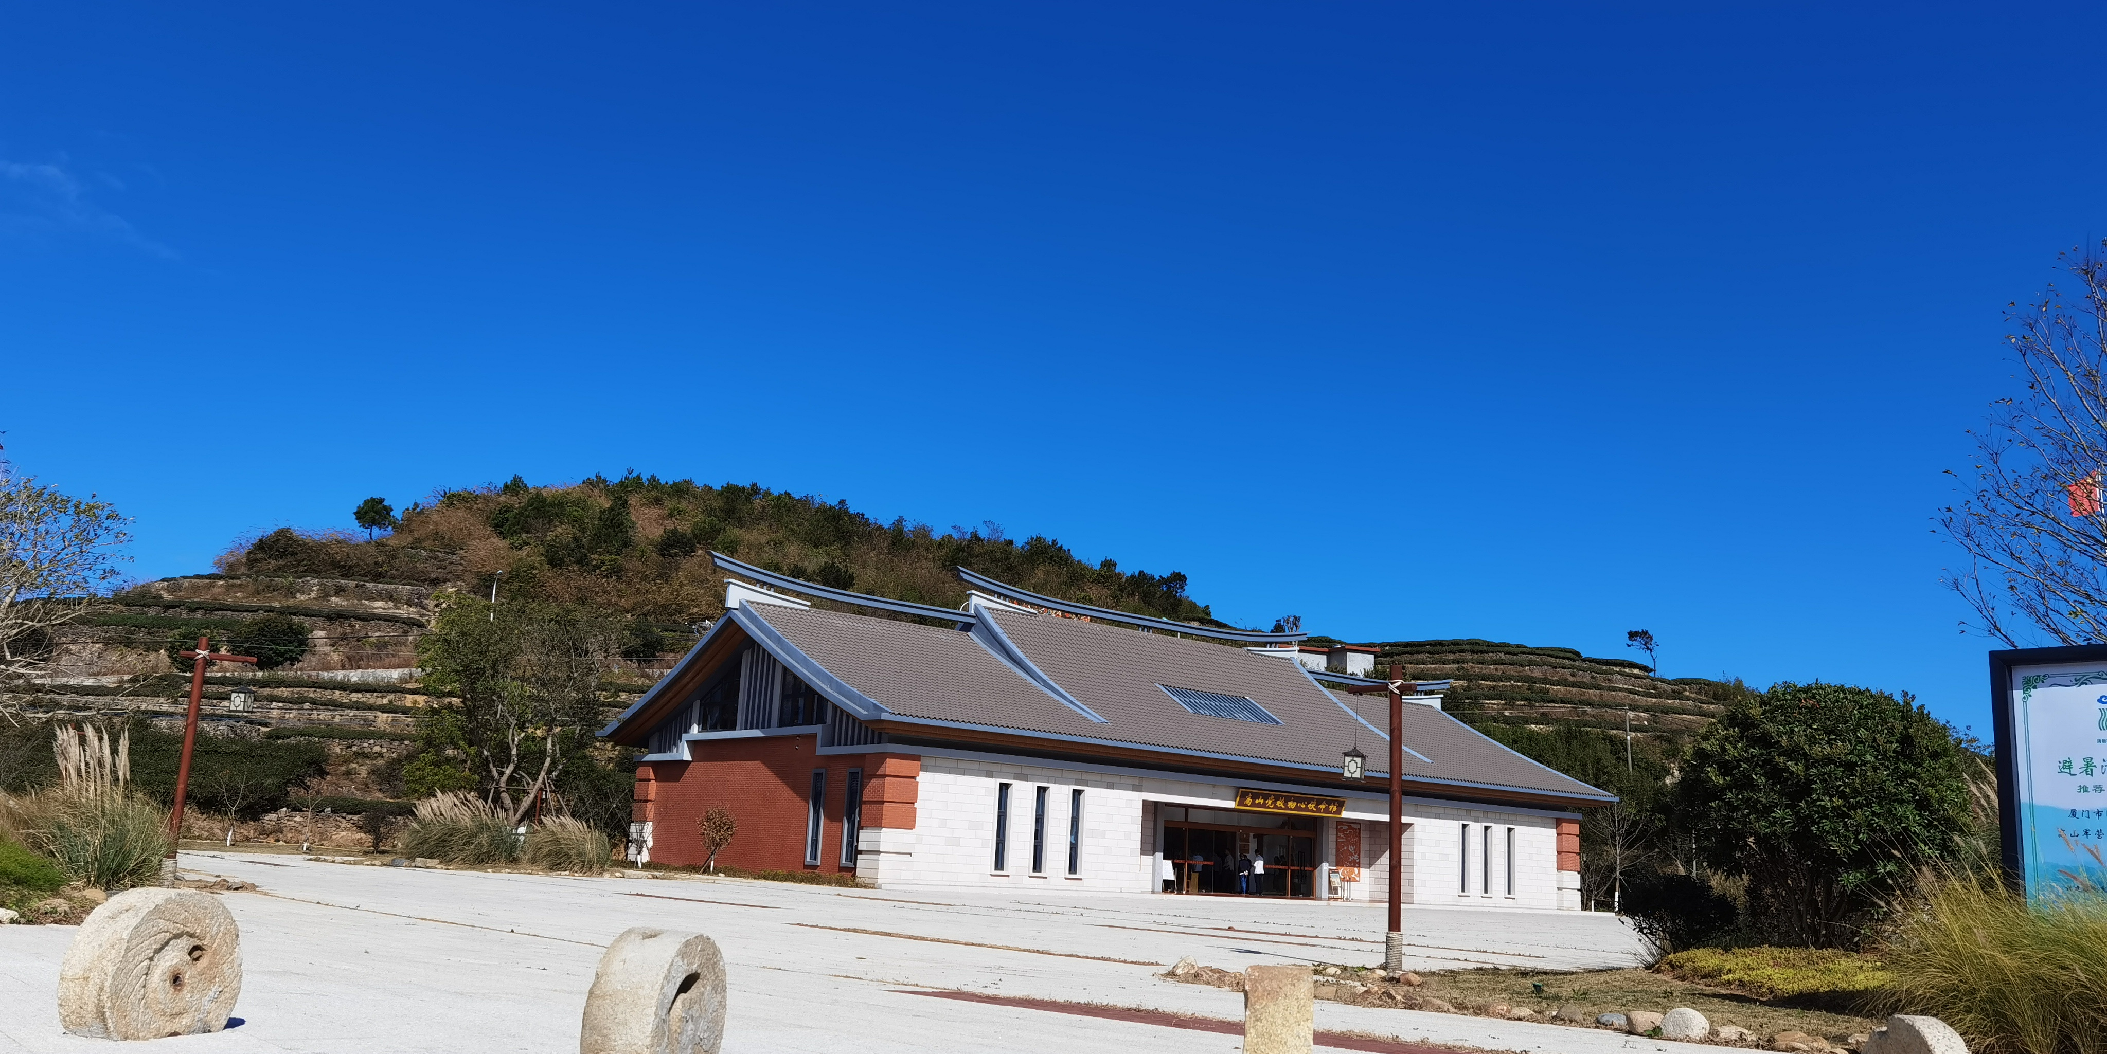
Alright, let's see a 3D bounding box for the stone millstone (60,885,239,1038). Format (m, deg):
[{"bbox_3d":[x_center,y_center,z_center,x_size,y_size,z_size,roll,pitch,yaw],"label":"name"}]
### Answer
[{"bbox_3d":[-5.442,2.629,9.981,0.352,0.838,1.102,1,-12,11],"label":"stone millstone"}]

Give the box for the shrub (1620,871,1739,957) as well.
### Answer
[{"bbox_3d":[12.512,7.755,32.831,2.322,1.612,2.089,-1,-12,21],"label":"shrub"}]

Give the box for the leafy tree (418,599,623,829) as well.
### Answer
[{"bbox_3d":[-18.549,6.933,56.898,6.503,8.977,5.853,7,-12,-17],"label":"leafy tree"}]

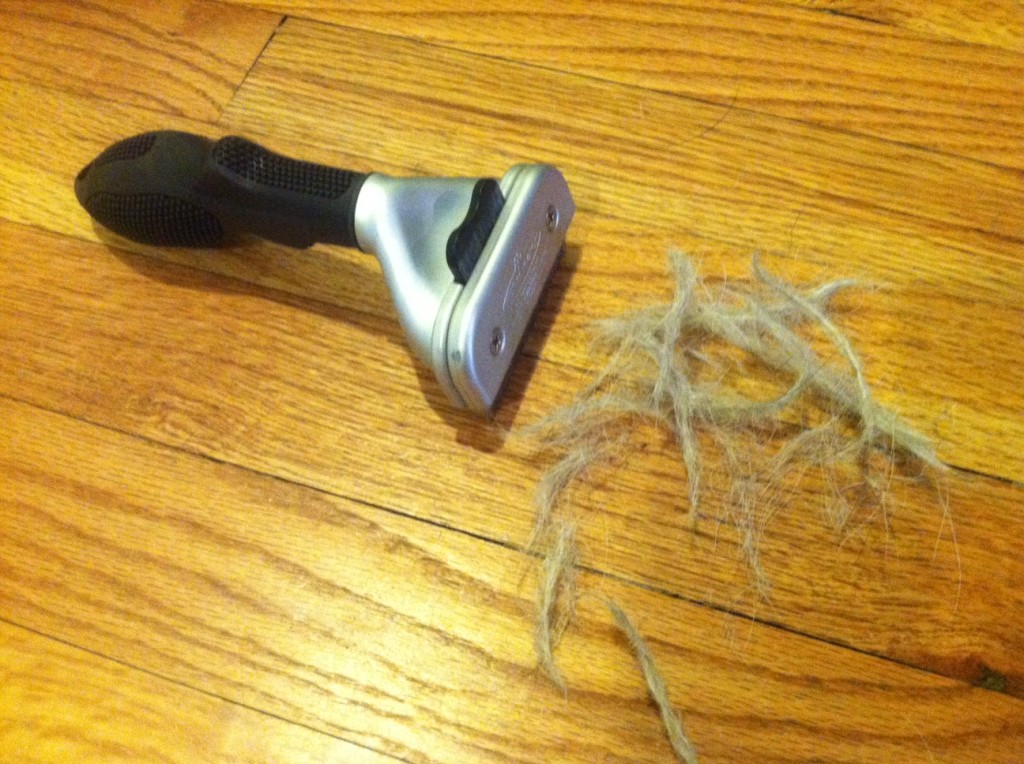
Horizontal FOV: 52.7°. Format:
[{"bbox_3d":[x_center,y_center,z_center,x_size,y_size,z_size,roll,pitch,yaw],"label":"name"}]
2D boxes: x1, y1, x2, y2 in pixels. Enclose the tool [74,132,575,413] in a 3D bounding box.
[{"bbox_3d":[-0.059,-0.046,0.293,0.147,0.047,0.073,16,60,11],"label":"tool"}]

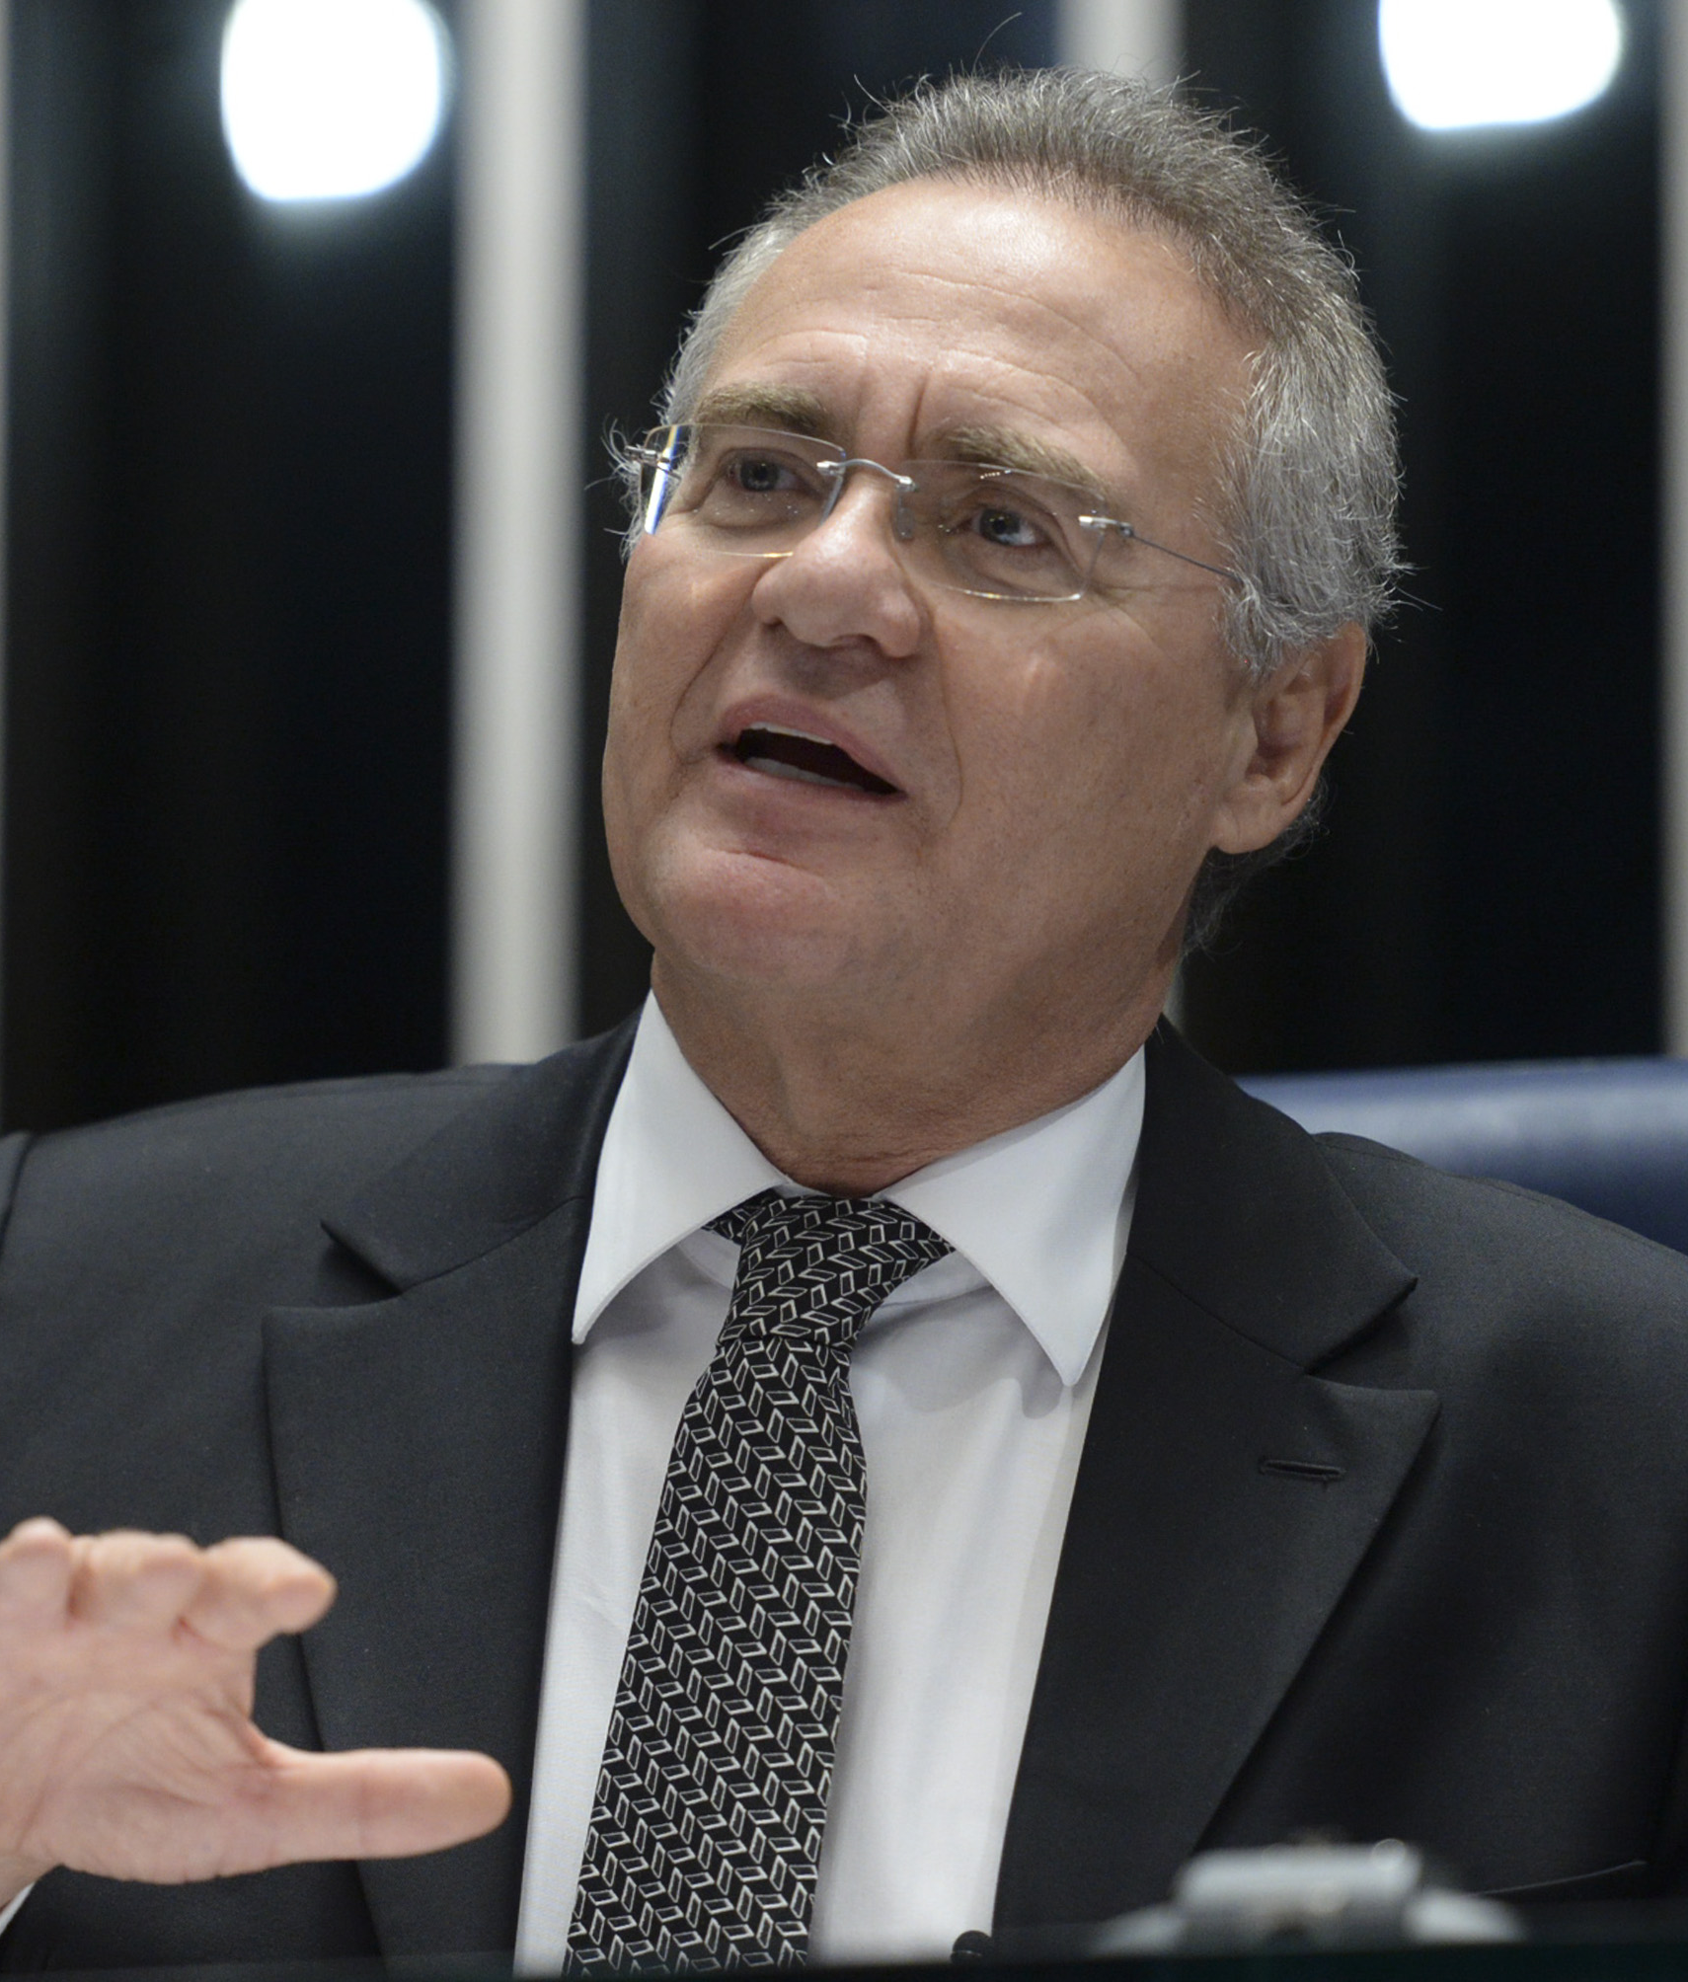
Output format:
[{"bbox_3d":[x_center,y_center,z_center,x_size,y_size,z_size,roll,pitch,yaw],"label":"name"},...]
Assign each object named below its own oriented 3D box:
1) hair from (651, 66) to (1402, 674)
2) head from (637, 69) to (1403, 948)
[{"bbox_3d":[0.047,-0.139,3.387,0.185,0.190,0.215,13,-10,26],"label":"hair"},{"bbox_3d":[0.040,-0.118,3.370,0.185,0.240,0.220,13,-10,26],"label":"head"}]

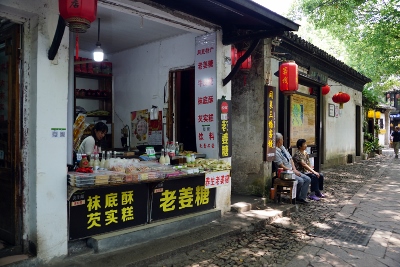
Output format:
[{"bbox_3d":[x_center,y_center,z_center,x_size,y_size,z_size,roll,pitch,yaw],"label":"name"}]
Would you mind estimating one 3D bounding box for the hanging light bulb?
[{"bbox_3d":[-1.285,-1.188,4.660,0.130,0.550,0.130,0,0,0],"label":"hanging light bulb"}]

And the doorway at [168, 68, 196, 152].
[{"bbox_3d":[-0.226,0.047,5.380,0.650,2.030,0.120,0,-1,43],"label":"doorway"}]

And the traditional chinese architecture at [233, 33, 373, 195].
[{"bbox_3d":[3.248,-0.467,12.161,3.200,3.500,10.600,0,0,35],"label":"traditional chinese architecture"}]

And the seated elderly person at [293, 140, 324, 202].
[{"bbox_3d":[2.070,0.678,7.000,0.620,1.150,0.450,0,0,22],"label":"seated elderly person"}]

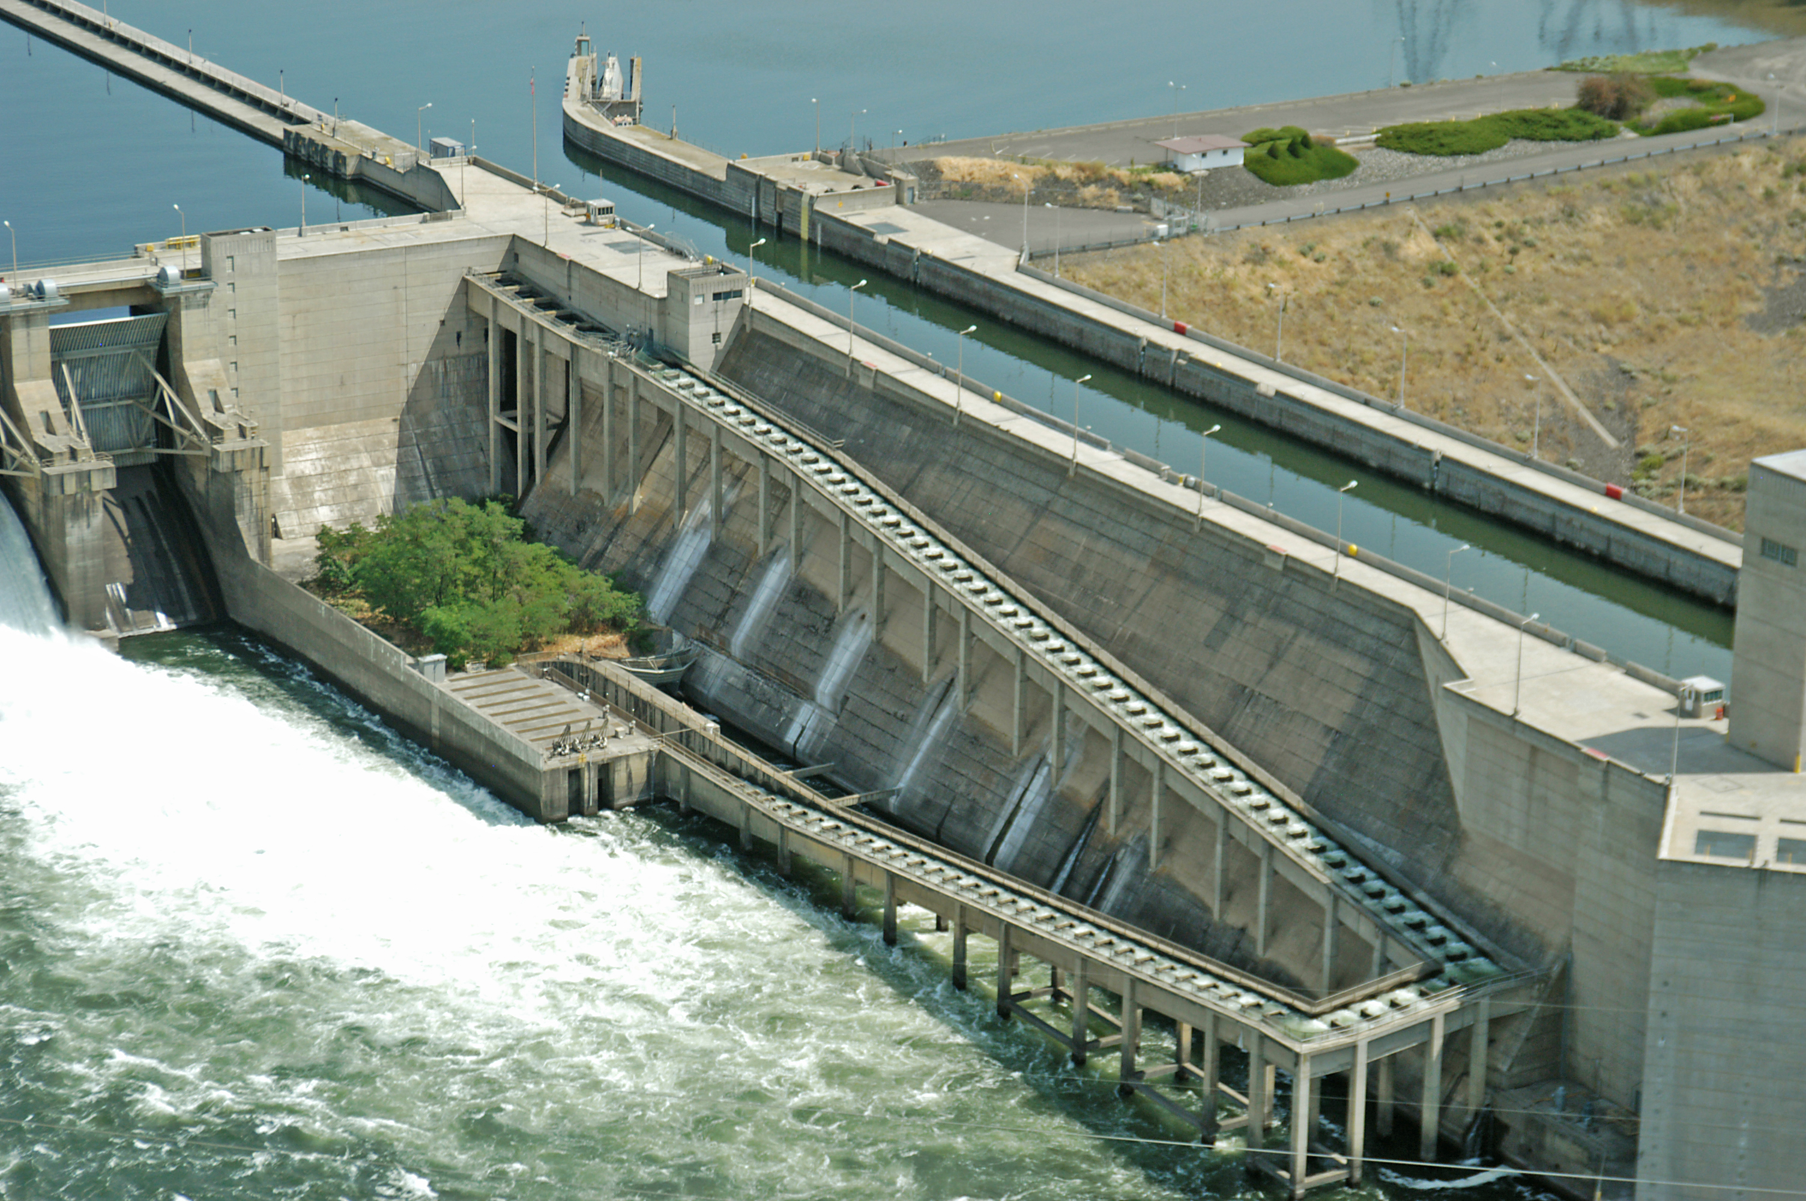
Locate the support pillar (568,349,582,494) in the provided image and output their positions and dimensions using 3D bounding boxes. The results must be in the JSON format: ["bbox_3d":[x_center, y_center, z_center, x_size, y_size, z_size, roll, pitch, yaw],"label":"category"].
[{"bbox_3d":[-36.338,-20.056,484.561,0.840,16.935,1.070,-9,20,-30],"label":"support pillar"}]

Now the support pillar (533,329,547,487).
[{"bbox_3d":[-40.792,-21.770,491.789,0.840,18.069,1.070,-9,20,-30],"label":"support pillar"}]

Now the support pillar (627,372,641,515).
[{"bbox_3d":[-29.049,-17.103,472.775,0.840,15.816,1.070,-9,20,-30],"label":"support pillar"}]

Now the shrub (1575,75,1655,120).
[{"bbox_3d":[94.175,-66.310,575.722,9.800,5.000,7.800,4,18,9],"label":"shrub"}]

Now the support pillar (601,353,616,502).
[{"bbox_3d":[-32.061,-18.622,477.560,0.840,16.377,1.070,-9,20,-30],"label":"support pillar"}]

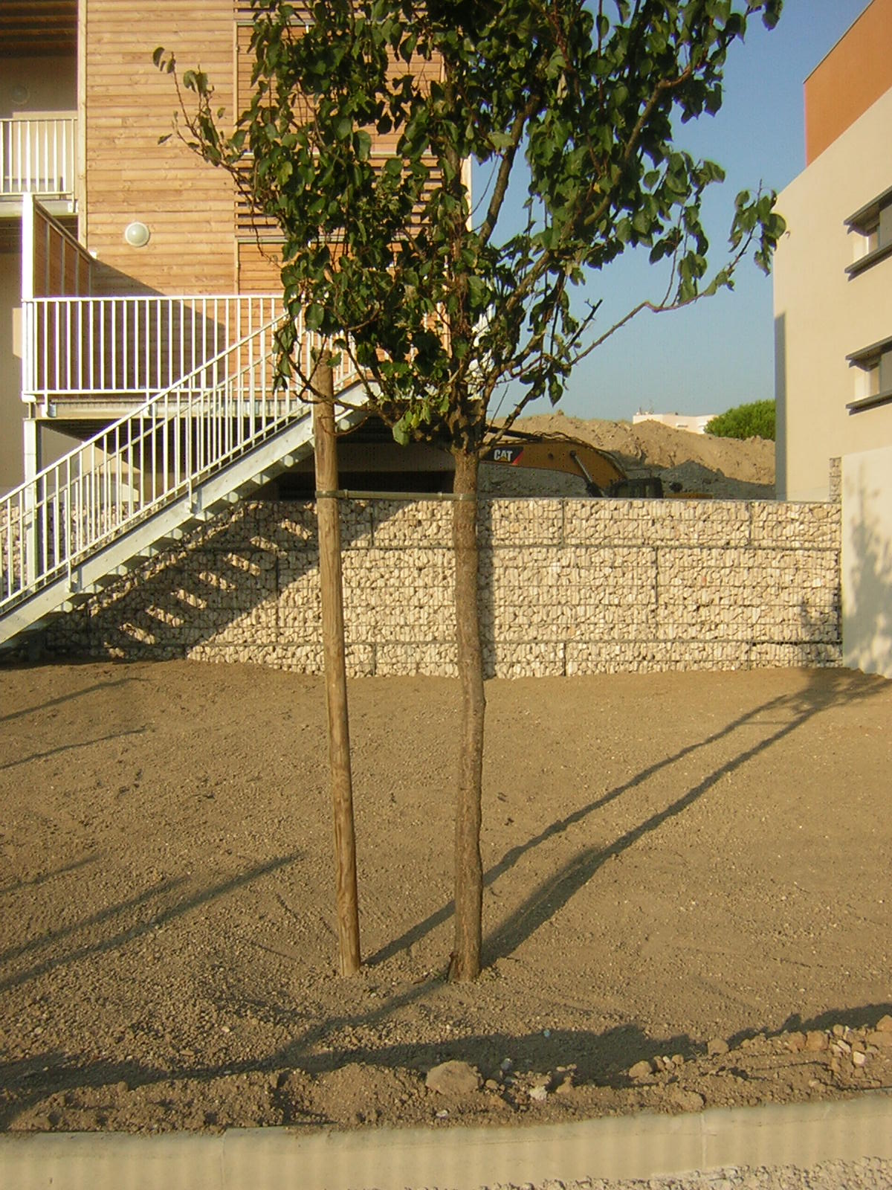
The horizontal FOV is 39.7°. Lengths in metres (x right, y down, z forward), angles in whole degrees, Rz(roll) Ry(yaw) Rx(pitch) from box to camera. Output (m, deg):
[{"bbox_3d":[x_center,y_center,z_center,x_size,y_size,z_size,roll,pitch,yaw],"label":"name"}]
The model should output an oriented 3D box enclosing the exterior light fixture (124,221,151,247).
[{"bbox_3d":[-3.743,-4.378,15.000,0.300,0.300,0.120,0,2,-2],"label":"exterior light fixture"}]

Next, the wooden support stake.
[{"bbox_3d":[-0.390,0.253,4.450,0.074,2.239,0.074,-2,2,-2],"label":"wooden support stake"}]

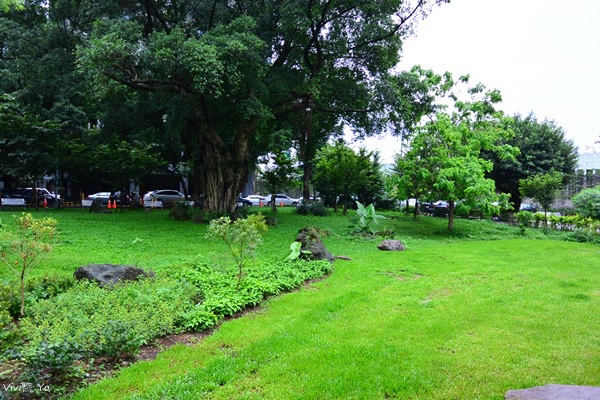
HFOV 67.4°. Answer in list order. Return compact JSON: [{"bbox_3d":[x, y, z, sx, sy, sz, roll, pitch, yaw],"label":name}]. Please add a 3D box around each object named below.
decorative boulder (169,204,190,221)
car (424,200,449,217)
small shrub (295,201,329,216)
[{"bbox_3d":[-6.506,0.681,24.500,1.050,0.880,0.900,2,1,0],"label":"decorative boulder"},{"bbox_3d":[13.444,0.831,44.000,1.780,1.480,4.500,2,1,3],"label":"car"},{"bbox_3d":[0.792,0.586,31.000,2.300,1.100,1.900,2,1,0],"label":"small shrub"}]

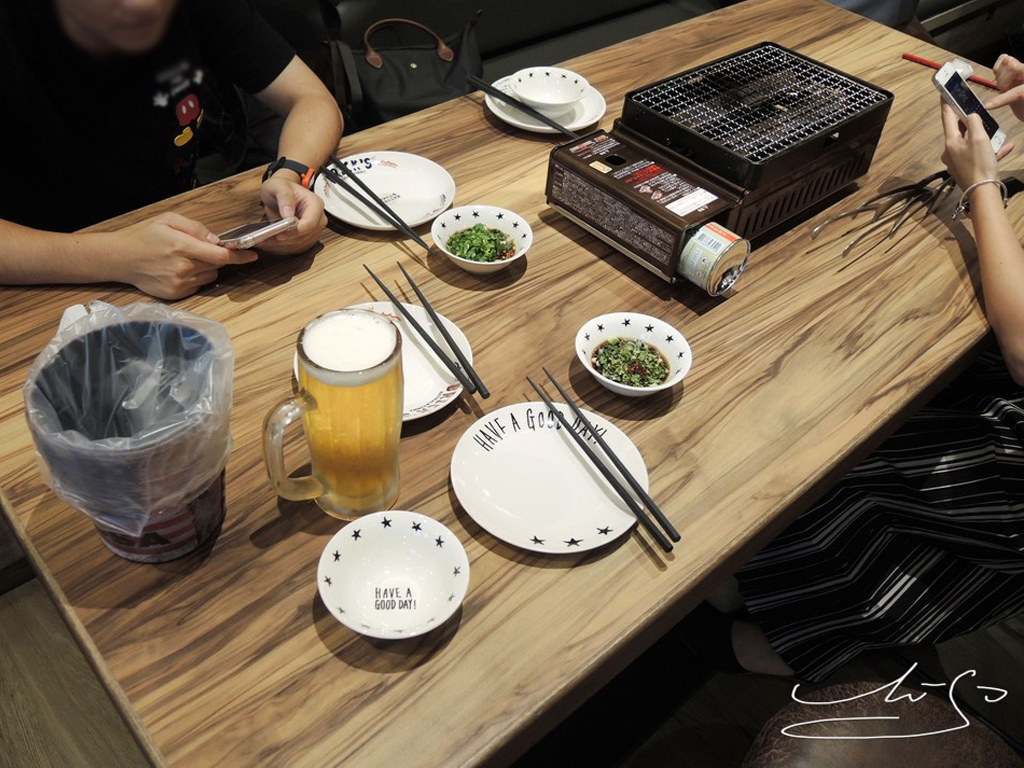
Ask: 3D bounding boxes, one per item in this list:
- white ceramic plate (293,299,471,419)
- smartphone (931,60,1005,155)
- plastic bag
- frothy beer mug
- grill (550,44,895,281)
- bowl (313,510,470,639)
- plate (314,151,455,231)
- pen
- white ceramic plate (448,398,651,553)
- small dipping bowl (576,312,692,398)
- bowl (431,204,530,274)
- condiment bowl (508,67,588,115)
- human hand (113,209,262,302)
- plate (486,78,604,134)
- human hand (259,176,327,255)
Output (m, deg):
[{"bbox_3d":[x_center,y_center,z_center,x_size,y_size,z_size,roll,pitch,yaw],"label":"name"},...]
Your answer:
[{"bbox_3d":[-0.129,-0.020,0.839,0.175,0.020,0.175,3,46,-3],"label":"white ceramic plate"},{"bbox_3d":[0.587,-0.352,1.062,0.125,0.010,0.060,49,54,-4],"label":"smartphone"},{"bbox_3d":[-0.265,0.044,0.620,0.150,0.140,0.148,6,44,0],"label":"plastic bag"},{"bbox_3d":[-0.146,0.037,0.675,0.118,0.173,0.081,-22,52,-24],"label":"frothy beer mug"},{"bbox_3d":[0.258,-0.290,1.040,0.398,0.138,0.208,-30,54,-31],"label":"grill"},{"bbox_3d":[-0.089,0.153,0.628,0.112,0.042,0.112,3,44,-3],"label":"bowl"},{"bbox_3d":[-0.159,-0.239,1.048,0.175,0.020,0.175,3,46,-3],"label":"plate"},{"bbox_3d":[0.761,-0.538,1.432,0.172,0.009,0.009,31,51,23],"label":"pen"},{"bbox_3d":[0.032,0.082,0.718,0.171,0.020,0.171,3,44,-3],"label":"white ceramic plate"},{"bbox_3d":[0.116,-0.018,0.812,0.112,0.042,0.112,3,44,-3],"label":"small dipping bowl"},{"bbox_3d":[-0.034,-0.151,0.928,0.112,0.042,0.112,3,44,-3],"label":"bowl"},{"bbox_3d":[0.054,-0.415,1.206,0.114,0.045,0.114,3,46,-3],"label":"condiment bowl"},{"bbox_3d":[-0.350,-0.136,0.889,0.158,0.074,0.082,2,46,-4],"label":"human hand"},{"bbox_3d":[0.051,-0.415,1.238,0.175,0.020,0.175,3,46,-3],"label":"plate"},{"bbox_3d":[-0.237,-0.180,0.891,0.080,0.075,0.090,18,45,12],"label":"human hand"}]

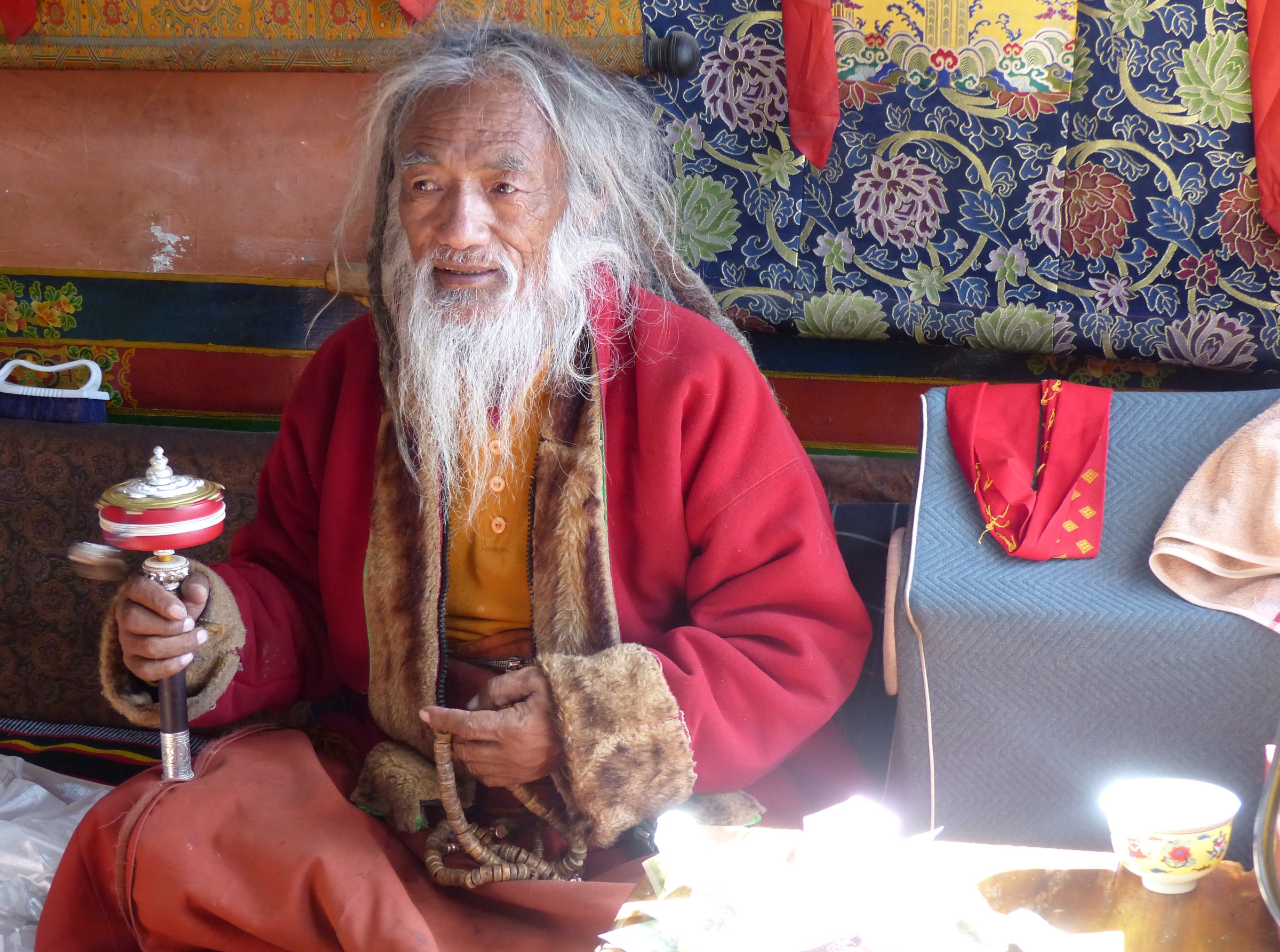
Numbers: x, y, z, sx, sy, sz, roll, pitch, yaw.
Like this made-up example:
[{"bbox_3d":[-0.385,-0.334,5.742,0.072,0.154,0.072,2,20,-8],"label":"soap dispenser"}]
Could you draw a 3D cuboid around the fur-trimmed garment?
[{"bbox_3d":[-0.095,0.076,2.301,0.570,0.455,0.480,5,12,17],"label":"fur-trimmed garment"}]

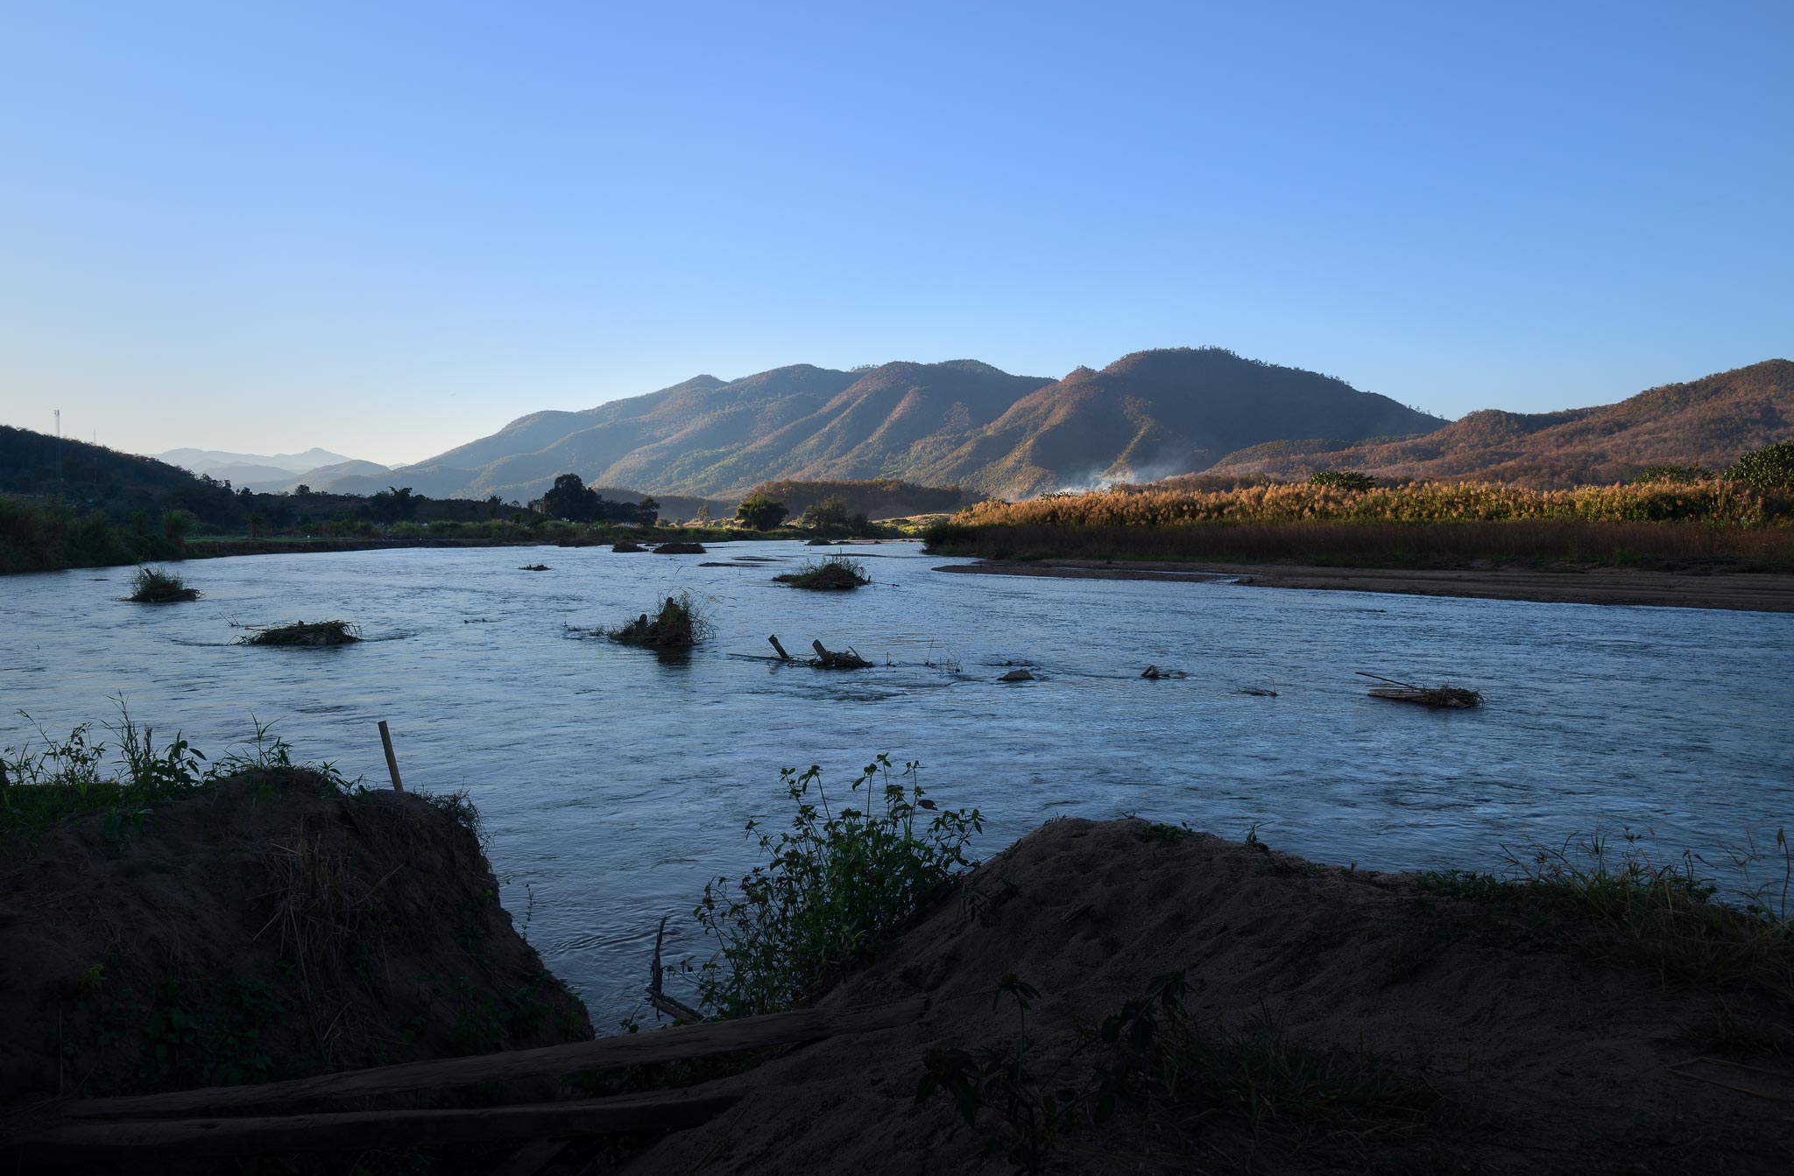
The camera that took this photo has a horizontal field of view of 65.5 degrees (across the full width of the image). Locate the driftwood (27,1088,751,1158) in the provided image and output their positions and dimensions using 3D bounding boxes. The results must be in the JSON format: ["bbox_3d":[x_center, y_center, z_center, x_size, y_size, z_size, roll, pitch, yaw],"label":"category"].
[{"bbox_3d":[-1.521,1.574,4.150,2.074,0.120,0.140,0,3,-6],"label":"driftwood"}]

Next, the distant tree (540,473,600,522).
[{"bbox_3d":[-68.021,-18.360,290.000,12.818,11.074,11.536,-1,3,-13],"label":"distant tree"}]

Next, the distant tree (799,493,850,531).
[{"bbox_3d":[-13.968,-14.516,270.000,9.764,7.869,8.788,0,3,-3],"label":"distant tree"}]

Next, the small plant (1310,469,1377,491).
[{"bbox_3d":[36.793,-7.281,115.000,5.776,4.854,5.198,1,3,18],"label":"small plant"}]

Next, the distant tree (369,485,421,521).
[{"bbox_3d":[-81.027,-13.340,225.000,8.589,6.331,7.730,-1,3,-20],"label":"distant tree"}]

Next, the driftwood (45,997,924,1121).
[{"bbox_3d":[-1.231,1.497,4.475,2.689,0.090,0.200,-3,3,-12],"label":"driftwood"}]

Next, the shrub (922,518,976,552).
[{"bbox_3d":[5.018,-5.020,135.000,5.289,3.527,4.495,0,3,2],"label":"shrub"}]

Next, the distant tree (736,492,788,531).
[{"bbox_3d":[-25.688,-14.380,265.000,10.116,7.457,9.104,0,3,-6],"label":"distant tree"}]

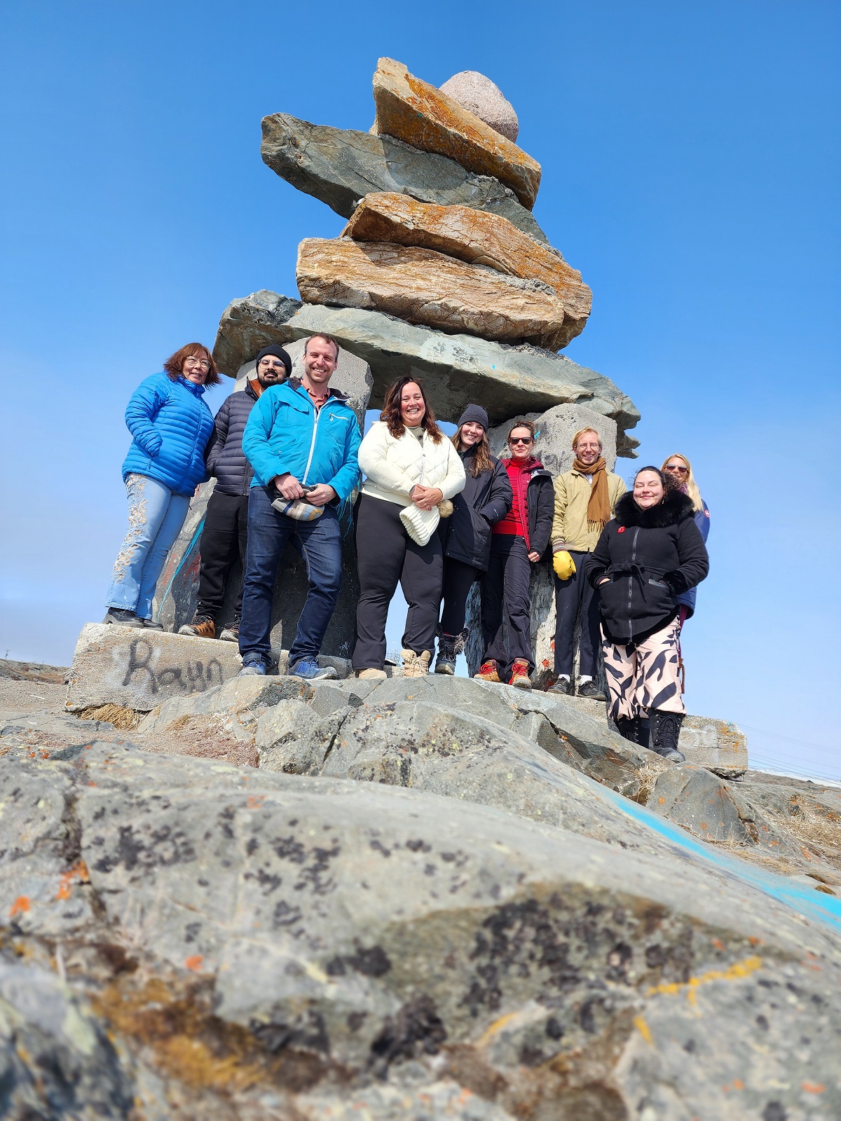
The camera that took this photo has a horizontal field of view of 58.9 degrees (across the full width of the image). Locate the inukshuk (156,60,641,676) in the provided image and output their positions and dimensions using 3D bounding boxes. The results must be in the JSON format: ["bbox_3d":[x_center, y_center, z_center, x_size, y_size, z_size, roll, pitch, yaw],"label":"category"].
[{"bbox_3d":[0.090,-1.454,5.484,2.980,4.590,1.150,12,-12,-16],"label":"inukshuk"}]

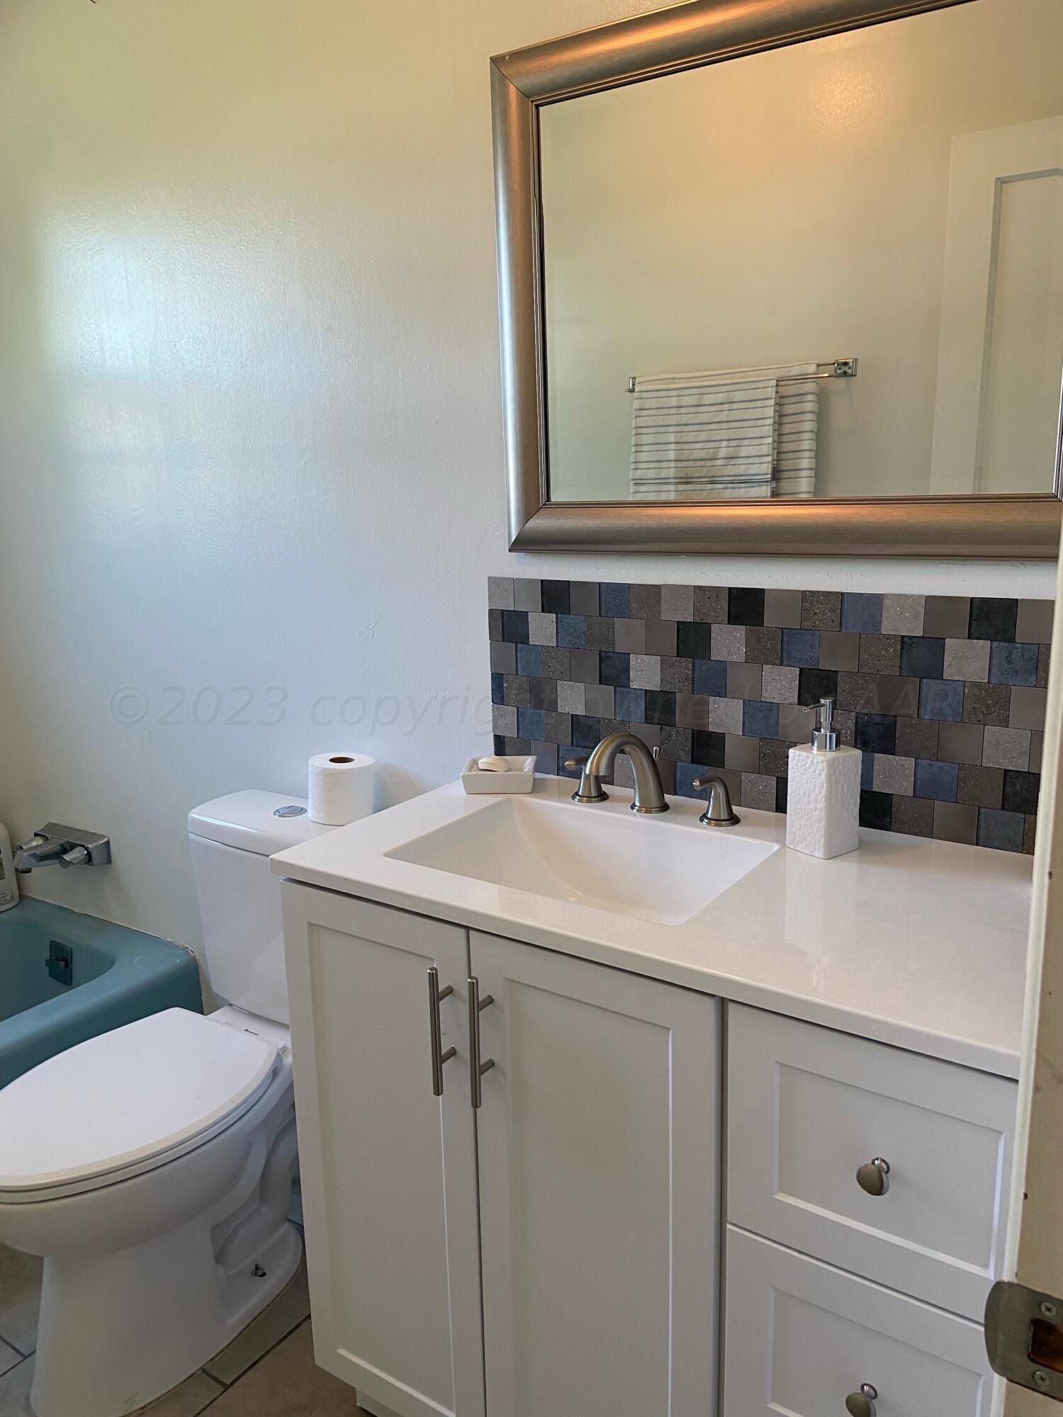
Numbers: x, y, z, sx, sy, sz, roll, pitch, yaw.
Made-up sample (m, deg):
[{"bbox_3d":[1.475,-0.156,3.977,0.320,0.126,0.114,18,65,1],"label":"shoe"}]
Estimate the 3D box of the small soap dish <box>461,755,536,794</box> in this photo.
[{"bbox_3d":[-0.046,0.101,1.603,0.106,0.036,0.095,-1,13,3],"label":"small soap dish"}]

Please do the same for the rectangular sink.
[{"bbox_3d":[0.064,0.246,1.341,0.420,0.140,0.280,7,15,34],"label":"rectangular sink"}]

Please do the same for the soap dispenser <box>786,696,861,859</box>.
[{"bbox_3d":[0.366,0.082,1.335,0.070,0.194,0.067,-10,15,-32],"label":"soap dispenser"}]

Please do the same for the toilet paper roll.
[{"bbox_3d":[-0.326,0.142,1.835,0.116,0.101,0.116,-2,13,0],"label":"toilet paper roll"}]

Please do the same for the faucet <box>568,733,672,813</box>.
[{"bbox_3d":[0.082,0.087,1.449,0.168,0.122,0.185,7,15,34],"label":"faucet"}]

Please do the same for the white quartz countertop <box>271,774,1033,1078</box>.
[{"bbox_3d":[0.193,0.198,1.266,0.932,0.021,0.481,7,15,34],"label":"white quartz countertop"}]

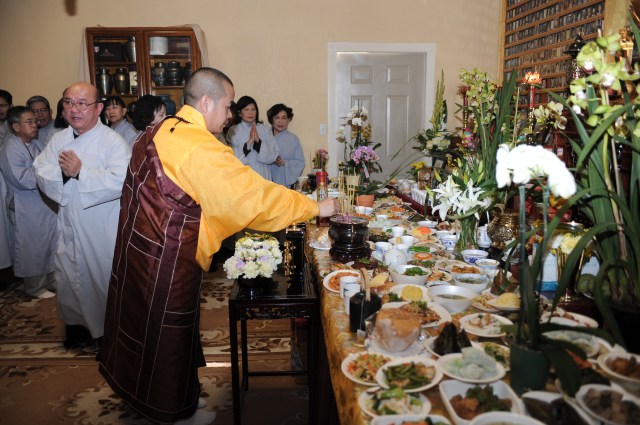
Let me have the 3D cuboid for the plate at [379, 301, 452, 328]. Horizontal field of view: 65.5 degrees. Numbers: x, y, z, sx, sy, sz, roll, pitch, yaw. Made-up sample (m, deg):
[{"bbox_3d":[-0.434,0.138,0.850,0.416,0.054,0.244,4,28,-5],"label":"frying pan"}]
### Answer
[{"bbox_3d":[0.304,0.330,1.588,0.230,0.035,0.230,-1,11,0],"label":"plate"}]

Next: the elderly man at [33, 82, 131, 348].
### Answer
[{"bbox_3d":[-1.379,0.052,2.960,0.550,1.610,0.420,-2,11,-8],"label":"elderly man"}]

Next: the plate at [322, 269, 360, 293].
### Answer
[{"bbox_3d":[0.092,0.272,1.983,0.163,0.030,0.163,-1,11,-3],"label":"plate"}]

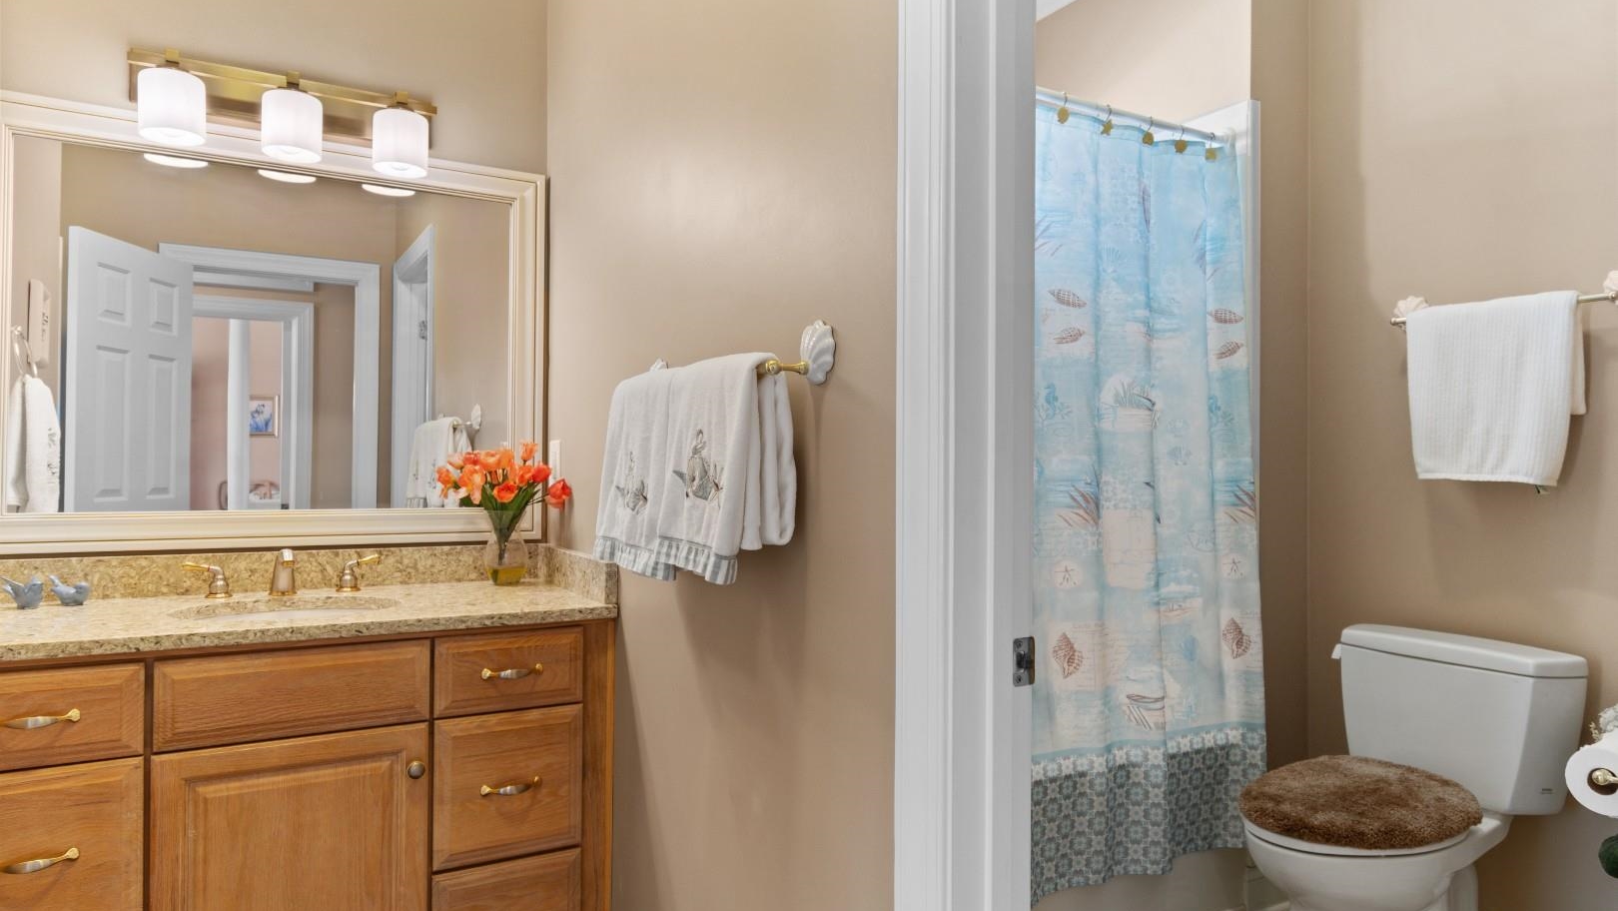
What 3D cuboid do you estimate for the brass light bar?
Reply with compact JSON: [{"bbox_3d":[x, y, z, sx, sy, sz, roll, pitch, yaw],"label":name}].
[{"bbox_3d":[-1.192,-0.812,2.180,0.613,0.108,0.090,1,-1,-30],"label":"brass light bar"}]

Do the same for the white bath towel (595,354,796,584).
[{"bbox_3d":[-0.194,0.021,1.474,0.120,0.318,0.560,1,-1,-30],"label":"white bath towel"}]

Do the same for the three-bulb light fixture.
[{"bbox_3d":[-1.173,-0.771,2.145,0.610,0.188,0.168,1,-1,-30],"label":"three-bulb light fixture"}]

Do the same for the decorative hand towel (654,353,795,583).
[{"bbox_3d":[-0.129,0.018,1.355,0.120,0.312,0.295,1,-1,-30],"label":"decorative hand towel"}]

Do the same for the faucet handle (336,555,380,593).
[{"bbox_3d":[-1.054,0.275,2.212,0.092,0.085,0.054,1,-1,-30],"label":"faucet handle"}]

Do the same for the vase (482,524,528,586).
[{"bbox_3d":[-0.756,0.231,2.360,0.106,0.180,0.106,1,-1,-30],"label":"vase"}]

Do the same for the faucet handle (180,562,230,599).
[{"bbox_3d":[-1.317,0.271,2.067,0.092,0.086,0.054,1,-1,-30],"label":"faucet handle"}]

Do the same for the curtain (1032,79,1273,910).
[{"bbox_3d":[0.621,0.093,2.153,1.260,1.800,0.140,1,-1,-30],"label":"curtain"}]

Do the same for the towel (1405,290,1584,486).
[{"bbox_3d":[1.521,-0.141,2.116,0.090,0.410,0.345,1,-1,-30],"label":"towel"}]

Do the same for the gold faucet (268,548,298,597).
[{"bbox_3d":[-1.165,0.259,2.096,0.054,0.113,0.145,1,-1,-30],"label":"gold faucet"}]

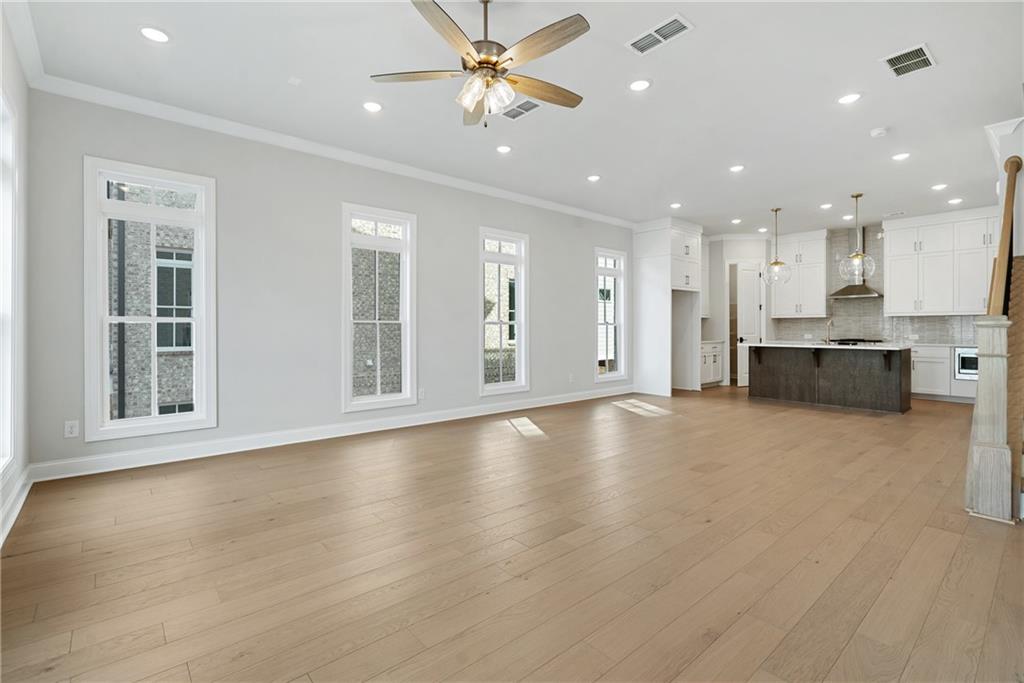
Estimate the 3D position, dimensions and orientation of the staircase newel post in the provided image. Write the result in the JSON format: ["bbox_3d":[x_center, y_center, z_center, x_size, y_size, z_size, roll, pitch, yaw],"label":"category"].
[{"bbox_3d":[2.980,0.458,2.817,0.177,1.223,0.182,-1,2,-40],"label":"staircase newel post"}]

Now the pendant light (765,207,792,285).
[{"bbox_3d":[4.213,-1.489,7.252,0.400,1.206,0.400,-1,2,-40],"label":"pendant light"}]

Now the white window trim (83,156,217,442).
[{"bbox_3d":[-3.078,-0.338,3.929,0.878,2.265,0.120,-1,2,-40],"label":"white window trim"}]

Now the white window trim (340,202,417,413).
[{"bbox_3d":[-1.484,-0.361,5.137,0.875,2.229,0.130,-1,2,-40],"label":"white window trim"}]

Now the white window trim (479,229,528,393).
[{"bbox_3d":[-0.108,-0.399,6.307,0.871,2.233,0.130,-1,2,-40],"label":"white window trim"}]

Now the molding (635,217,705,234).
[{"bbox_3d":[2.870,-2.023,8.281,1.129,0.187,0.752,-1,2,-40],"label":"molding"}]

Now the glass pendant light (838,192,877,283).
[{"bbox_3d":[4.879,-1.470,6.450,0.400,1.206,0.400,-1,2,-40],"label":"glass pendant light"}]

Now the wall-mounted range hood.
[{"bbox_3d":[6.322,-1.461,8.367,0.490,1.319,0.741,-1,2,-40],"label":"wall-mounted range hood"}]

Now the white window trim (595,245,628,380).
[{"bbox_3d":[1.690,-0.440,7.887,0.871,2.250,0.120,-1,2,-40],"label":"white window trim"}]

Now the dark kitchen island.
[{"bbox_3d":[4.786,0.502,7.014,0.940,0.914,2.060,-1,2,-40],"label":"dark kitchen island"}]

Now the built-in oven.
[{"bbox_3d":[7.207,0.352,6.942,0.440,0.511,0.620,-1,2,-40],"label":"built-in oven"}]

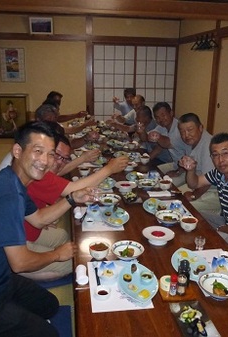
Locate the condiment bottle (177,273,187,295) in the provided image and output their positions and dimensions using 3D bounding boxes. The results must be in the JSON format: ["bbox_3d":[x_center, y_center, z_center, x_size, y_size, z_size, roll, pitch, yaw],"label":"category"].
[{"bbox_3d":[0.307,0.523,1.463,0.040,0.088,0.040,-1,17,-8],"label":"condiment bottle"}]

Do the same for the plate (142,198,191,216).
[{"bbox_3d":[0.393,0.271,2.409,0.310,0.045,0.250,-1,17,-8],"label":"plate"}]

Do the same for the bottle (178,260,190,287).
[{"bbox_3d":[0.344,0.507,1.559,0.056,0.137,0.056,-1,17,-7],"label":"bottle"}]

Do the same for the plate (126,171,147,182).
[{"bbox_3d":[0.201,0.071,3.145,0.190,0.050,0.290,-2,17,-8],"label":"plate"}]

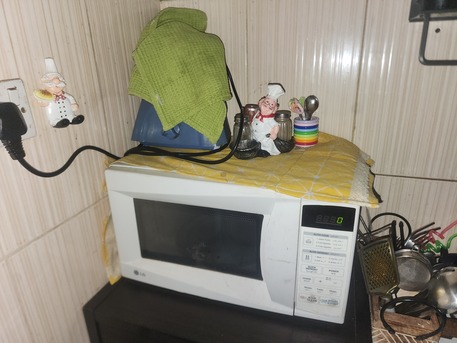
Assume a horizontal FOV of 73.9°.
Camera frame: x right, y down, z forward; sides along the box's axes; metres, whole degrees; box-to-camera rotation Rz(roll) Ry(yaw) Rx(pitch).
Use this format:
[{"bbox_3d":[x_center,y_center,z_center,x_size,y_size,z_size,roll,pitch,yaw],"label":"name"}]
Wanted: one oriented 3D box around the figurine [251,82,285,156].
[{"bbox_3d":[0.082,-0.108,0.610,0.066,0.137,0.056,1,20,6],"label":"figurine"}]

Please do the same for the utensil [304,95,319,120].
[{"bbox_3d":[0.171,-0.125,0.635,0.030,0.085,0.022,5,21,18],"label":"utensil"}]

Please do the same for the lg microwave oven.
[{"bbox_3d":[0.031,0.084,0.699,0.455,0.258,0.315,5,21,17],"label":"lg microwave oven"}]

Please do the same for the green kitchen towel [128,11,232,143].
[{"bbox_3d":[-0.083,-0.197,0.647,0.215,0.242,0.140,3,21,13],"label":"green kitchen towel"}]

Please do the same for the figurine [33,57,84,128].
[{"bbox_3d":[-0.264,-0.123,0.479,0.035,0.103,0.079,8,22,23],"label":"figurine"}]

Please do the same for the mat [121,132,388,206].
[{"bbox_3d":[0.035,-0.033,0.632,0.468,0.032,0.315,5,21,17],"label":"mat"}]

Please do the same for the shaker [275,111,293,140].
[{"bbox_3d":[0.113,-0.090,0.630,0.037,0.078,0.037,1,20,7],"label":"shaker"}]

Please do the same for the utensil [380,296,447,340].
[{"bbox_3d":[0.298,0.237,0.490,0.100,0.022,0.095,5,21,18],"label":"utensil"}]

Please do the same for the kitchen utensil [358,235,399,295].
[{"bbox_3d":[0.296,0.186,0.600,0.062,0.112,0.022,-18,-4,10],"label":"kitchen utensil"}]

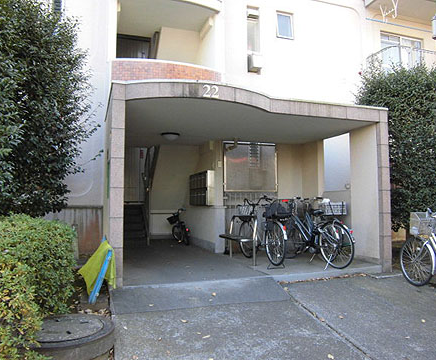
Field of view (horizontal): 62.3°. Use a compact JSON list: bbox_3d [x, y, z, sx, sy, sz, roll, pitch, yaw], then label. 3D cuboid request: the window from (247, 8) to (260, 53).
[{"bbox_3d":[0.794,-3.316,7.996,0.320,1.000,0.100,1,-3,-19],"label":"window"}]

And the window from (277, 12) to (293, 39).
[{"bbox_3d":[1.534,-3.538,8.255,0.420,0.600,0.100,1,-3,-19],"label":"window"}]

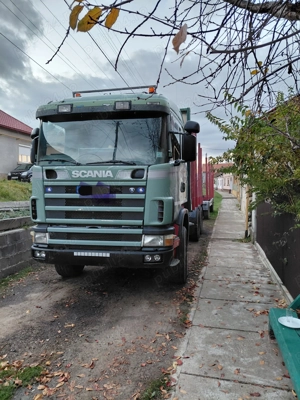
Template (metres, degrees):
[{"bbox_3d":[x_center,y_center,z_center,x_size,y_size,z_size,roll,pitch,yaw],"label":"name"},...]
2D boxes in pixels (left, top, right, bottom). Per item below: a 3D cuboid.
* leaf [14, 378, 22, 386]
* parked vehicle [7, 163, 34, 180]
[{"bbox_3d":[-1.183,1.641,2.600,0.075,0.025,0.095,0,2,0],"label":"leaf"},{"bbox_3d":[-11.500,-2.650,28.100,1.790,1.630,4.300,1,2,18],"label":"parked vehicle"}]

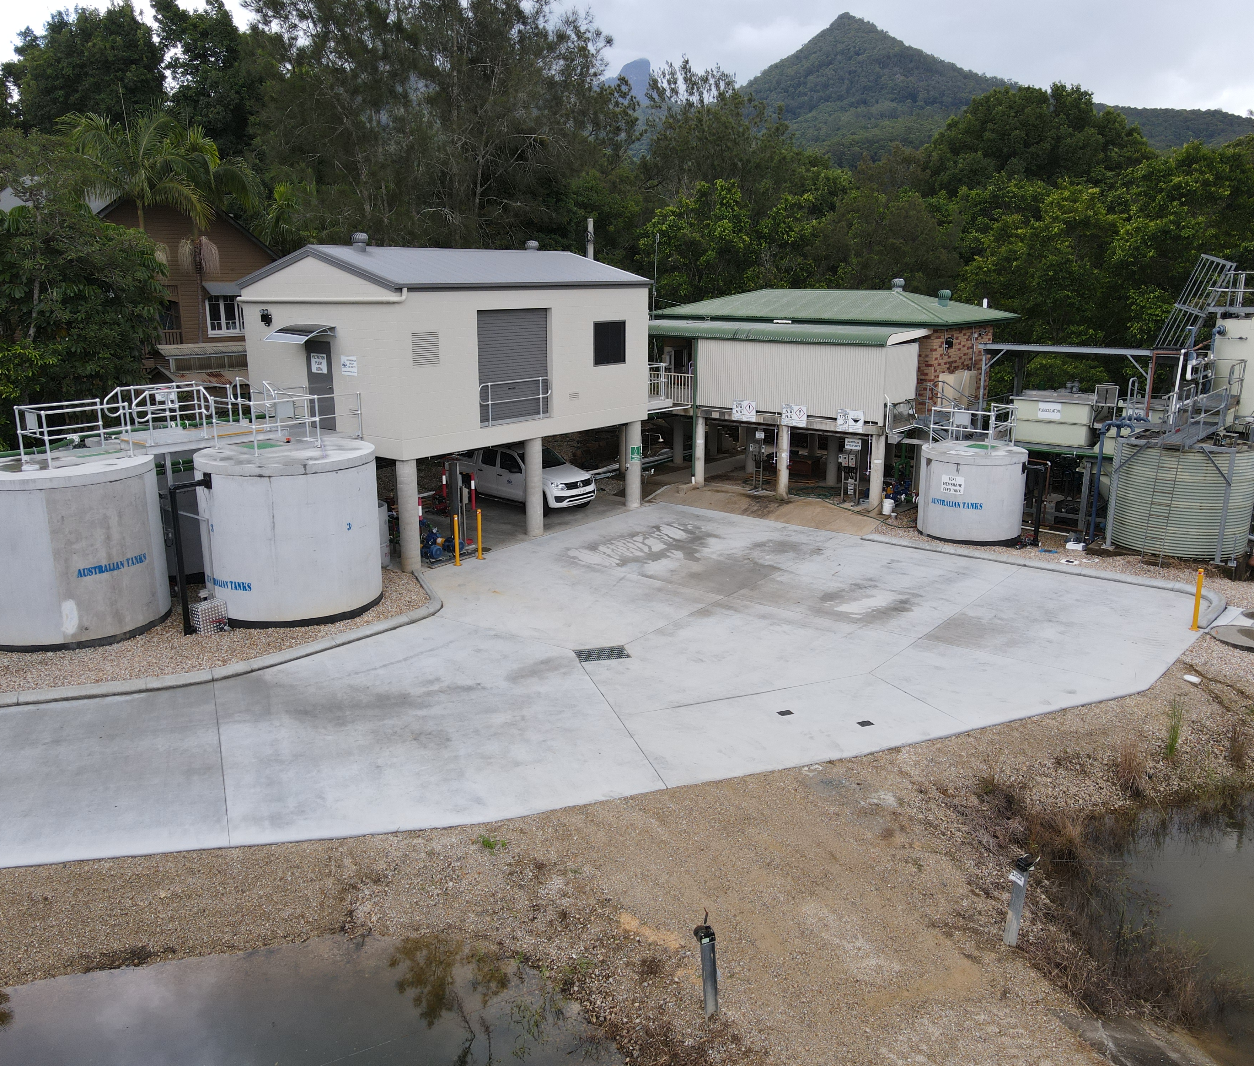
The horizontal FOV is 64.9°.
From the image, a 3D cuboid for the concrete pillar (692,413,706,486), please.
[{"bbox_3d":[2.284,-2.498,30.466,0.280,2.219,0.280,1,15,4],"label":"concrete pillar"}]

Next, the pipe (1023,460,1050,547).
[{"bbox_3d":[10.234,-0.801,24.797,0.550,2.200,0.180,12,19,38],"label":"pipe"}]

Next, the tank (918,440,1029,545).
[{"bbox_3d":[8.911,-1.058,25.488,2.580,2.220,2.580,5,15,19],"label":"tank"}]

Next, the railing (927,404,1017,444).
[{"bbox_3d":[9.381,-2.889,26.785,1.700,1.060,1.700,12,19,39],"label":"railing"}]

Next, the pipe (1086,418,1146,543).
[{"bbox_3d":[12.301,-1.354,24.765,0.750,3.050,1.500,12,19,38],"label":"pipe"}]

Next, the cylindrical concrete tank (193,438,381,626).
[{"bbox_3d":[-6.771,-0.079,19.964,3.416,3.130,3.416,-4,14,-19],"label":"cylindrical concrete tank"}]

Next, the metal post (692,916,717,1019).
[{"bbox_3d":[0.758,4.070,9.297,0.180,1.040,0.160,2,15,5],"label":"metal post"}]

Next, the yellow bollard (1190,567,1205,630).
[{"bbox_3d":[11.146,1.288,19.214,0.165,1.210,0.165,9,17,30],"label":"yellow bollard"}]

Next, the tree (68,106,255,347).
[{"bbox_3d":[-13.079,-7.251,28.858,5.400,9.633,4.800,-6,16,-23],"label":"tree"}]

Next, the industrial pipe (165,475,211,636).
[{"bbox_3d":[-8.055,0.420,18.524,0.240,3.000,0.850,12,19,38],"label":"industrial pipe"}]

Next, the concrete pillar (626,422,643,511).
[{"bbox_3d":[0.196,-2.024,28.903,0.450,2.600,0.450,0,15,0],"label":"concrete pillar"}]

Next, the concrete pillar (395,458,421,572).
[{"bbox_3d":[-5.012,-0.402,22.664,0.450,2.600,0.450,-3,15,-12],"label":"concrete pillar"}]

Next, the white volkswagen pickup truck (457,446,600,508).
[{"bbox_3d":[-3.318,-1.760,29.523,5.250,1.830,1.980,11,18,37],"label":"white volkswagen pickup truck"}]

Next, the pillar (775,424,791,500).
[{"bbox_3d":[4.609,-2.135,29.030,0.350,2.220,0.350,0,14,0],"label":"pillar"}]

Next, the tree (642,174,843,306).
[{"bbox_3d":[5.012,-10.412,44.542,9.200,10.898,8.000,2,15,6],"label":"tree"}]

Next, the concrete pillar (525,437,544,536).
[{"bbox_3d":[-2.411,-1.227,25.836,0.450,2.600,0.450,-1,15,-5],"label":"concrete pillar"}]

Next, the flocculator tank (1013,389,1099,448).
[{"bbox_3d":[11.536,-3.106,26.185,2.070,1.220,2.100,12,19,38],"label":"flocculator tank"}]

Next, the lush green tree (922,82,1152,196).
[{"bbox_3d":[23.429,-16.876,58.258,12.049,18.000,14.000,6,16,20],"label":"lush green tree"}]

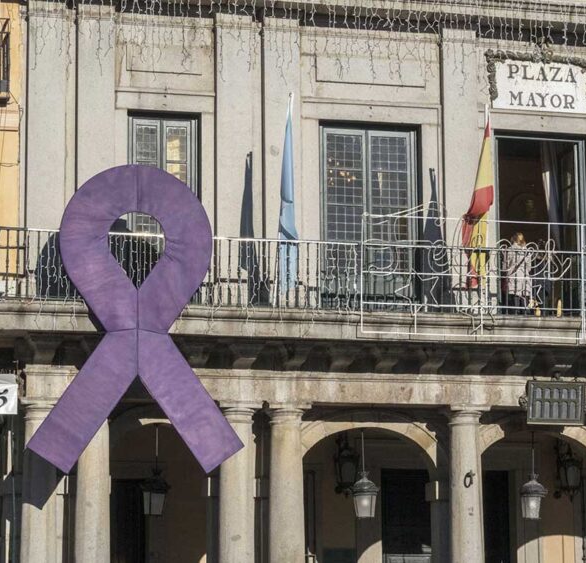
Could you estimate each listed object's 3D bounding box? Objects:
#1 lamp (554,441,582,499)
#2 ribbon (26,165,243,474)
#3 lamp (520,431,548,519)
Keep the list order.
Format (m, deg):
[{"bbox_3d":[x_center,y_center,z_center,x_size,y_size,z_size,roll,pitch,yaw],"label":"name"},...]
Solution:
[{"bbox_3d":[5.312,3.629,30.102,0.450,1.100,0.600,2,-8,-14],"label":"lamp"},{"bbox_3d":[-2.407,0.599,24.009,3.320,4.687,0.300,2,-8,-14],"label":"ribbon"},{"bbox_3d":[4.214,3.419,27.358,0.430,1.517,0.430,0,-8,0],"label":"lamp"}]

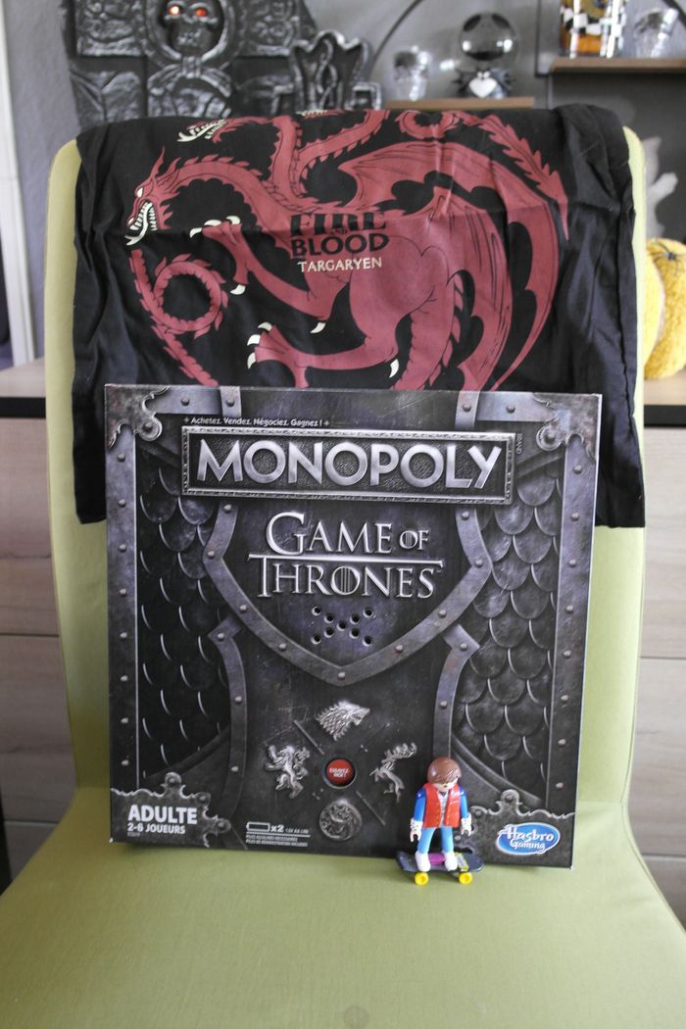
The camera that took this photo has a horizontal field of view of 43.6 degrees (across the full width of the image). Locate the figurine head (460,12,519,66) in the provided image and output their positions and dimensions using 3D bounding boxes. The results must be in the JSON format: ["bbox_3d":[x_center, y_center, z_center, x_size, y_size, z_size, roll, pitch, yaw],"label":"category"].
[{"bbox_3d":[0.217,-0.709,1.280,0.089,0.079,0.087,3,15,12],"label":"figurine head"}]

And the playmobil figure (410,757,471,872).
[{"bbox_3d":[0.061,0.182,0.534,0.036,0.072,0.021,-2,14,-7],"label":"playmobil figure"}]

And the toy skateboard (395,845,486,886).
[{"bbox_3d":[0.062,0.222,0.541,0.054,0.014,0.019,-1,14,-3],"label":"toy skateboard"}]

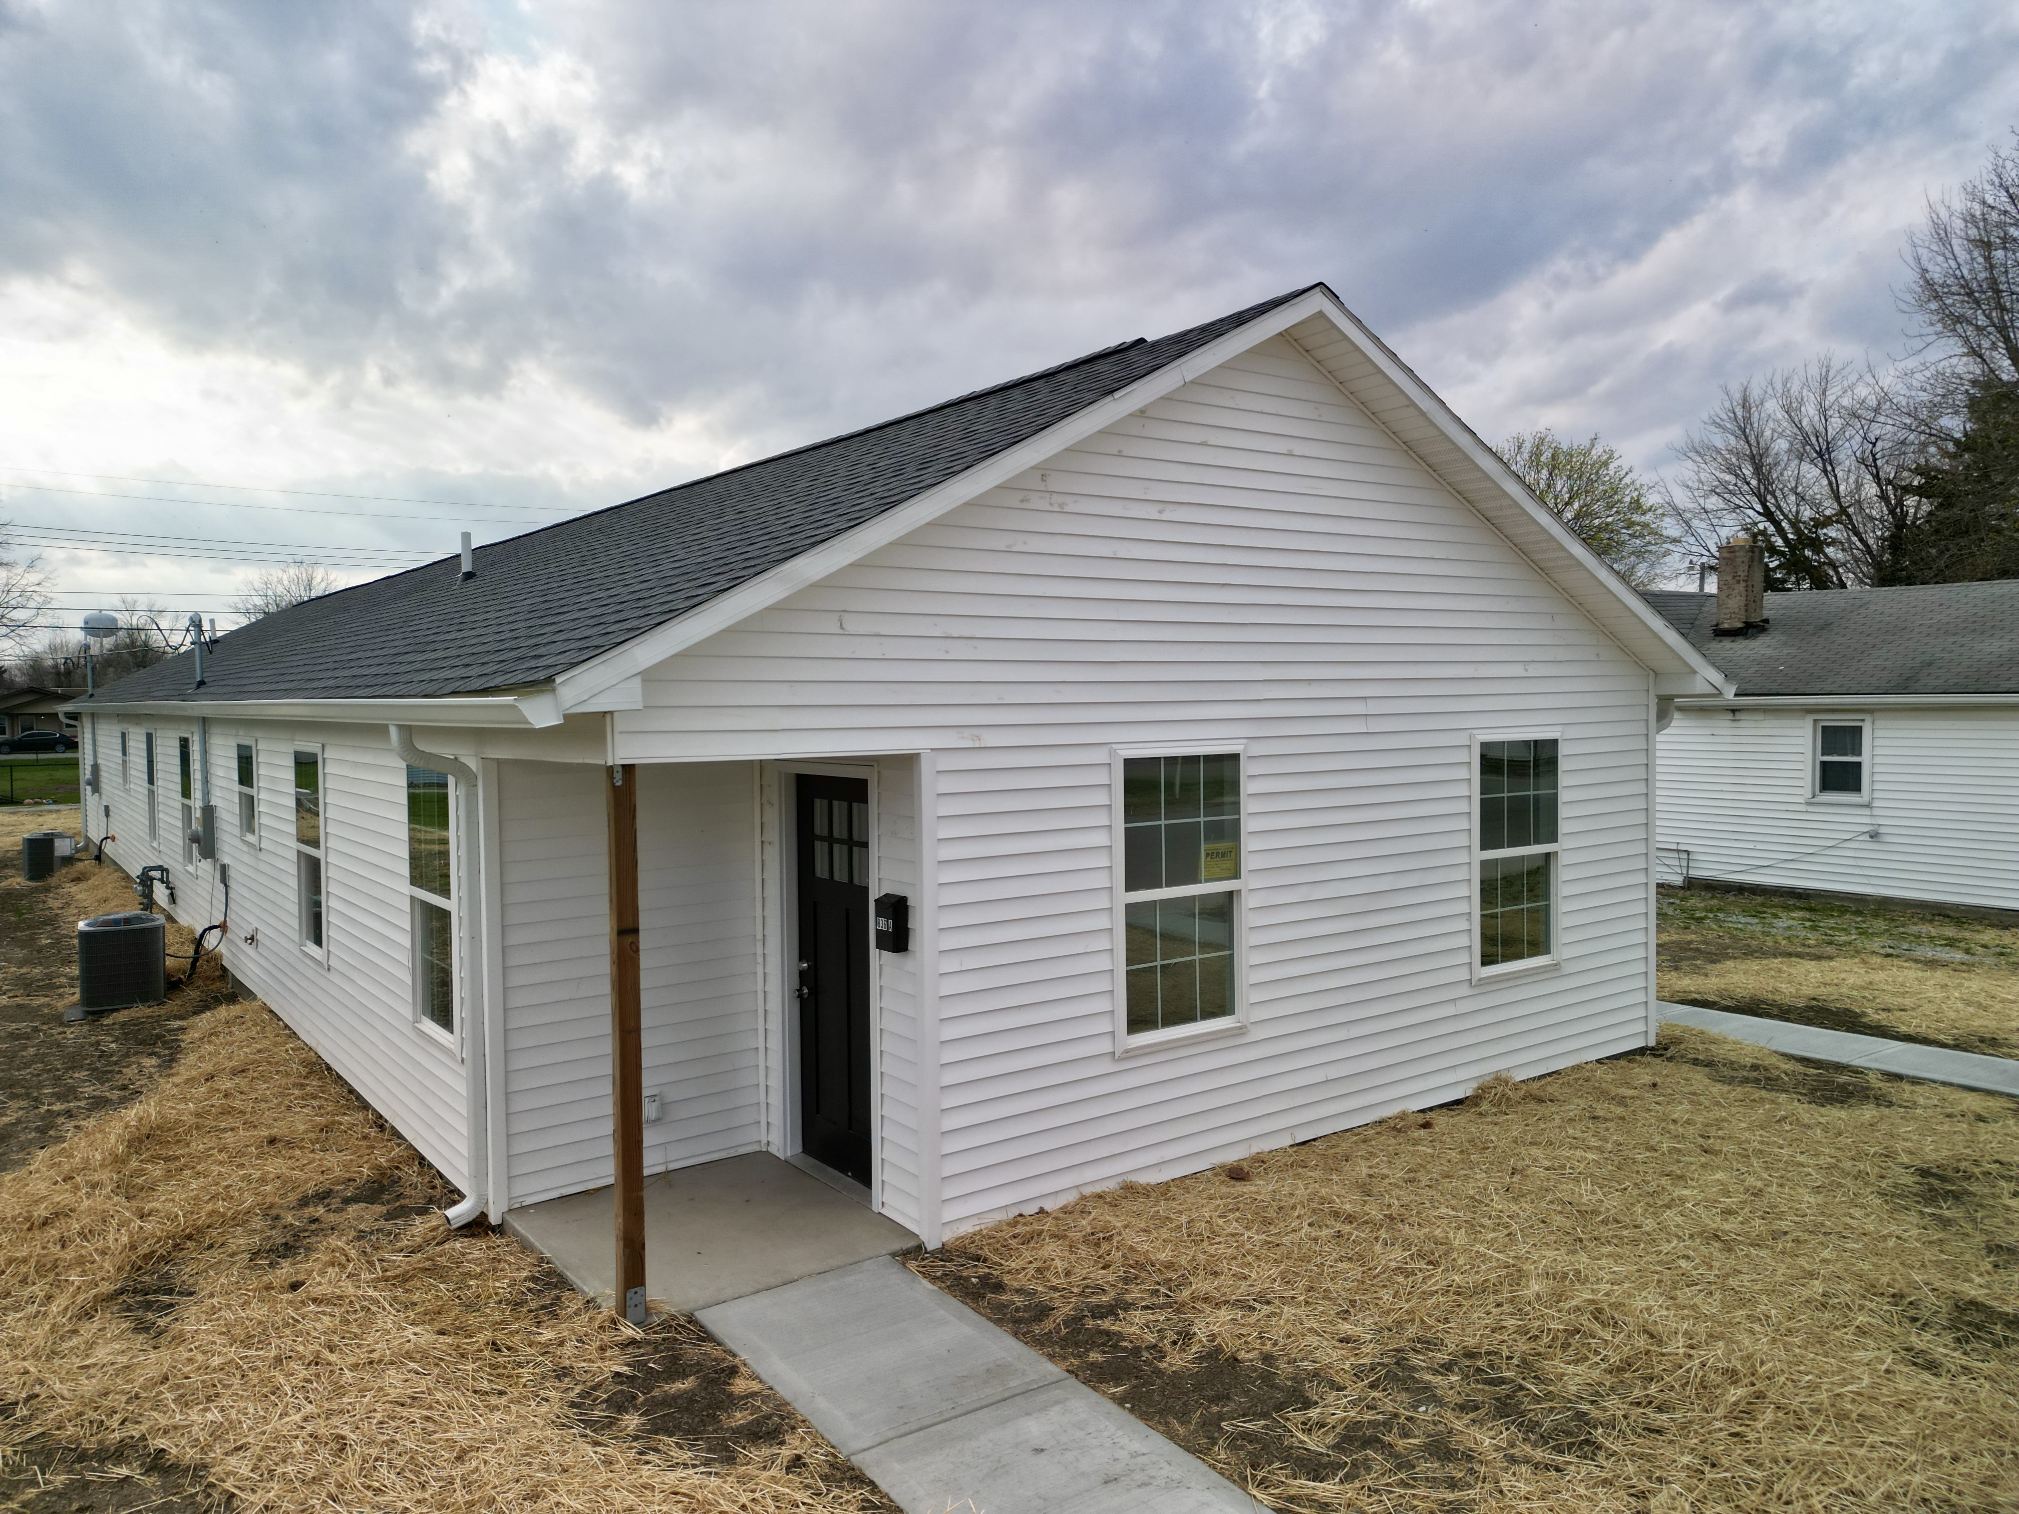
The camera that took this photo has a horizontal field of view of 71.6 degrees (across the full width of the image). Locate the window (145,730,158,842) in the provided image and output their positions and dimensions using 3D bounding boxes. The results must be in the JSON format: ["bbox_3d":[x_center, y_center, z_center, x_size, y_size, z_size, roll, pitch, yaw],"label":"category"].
[{"bbox_3d":[-11.061,0.438,18.062,0.090,1.530,0.940,-2,3,-36],"label":"window"}]

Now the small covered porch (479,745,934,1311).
[{"bbox_3d":[-1.411,1.083,6.457,1.500,2.200,1.580,-2,3,-36],"label":"small covered porch"}]

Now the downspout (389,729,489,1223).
[{"bbox_3d":[-2.702,1.023,6.631,0.370,2.420,0.090,-2,3,-36],"label":"downspout"}]

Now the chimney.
[{"bbox_3d":[10.497,-2.446,20.100,0.500,1.380,0.450,-2,3,-36],"label":"chimney"}]

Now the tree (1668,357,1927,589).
[{"bbox_3d":[22.594,-5.360,40.242,6.800,12.142,6.800,1,3,29],"label":"tree"}]

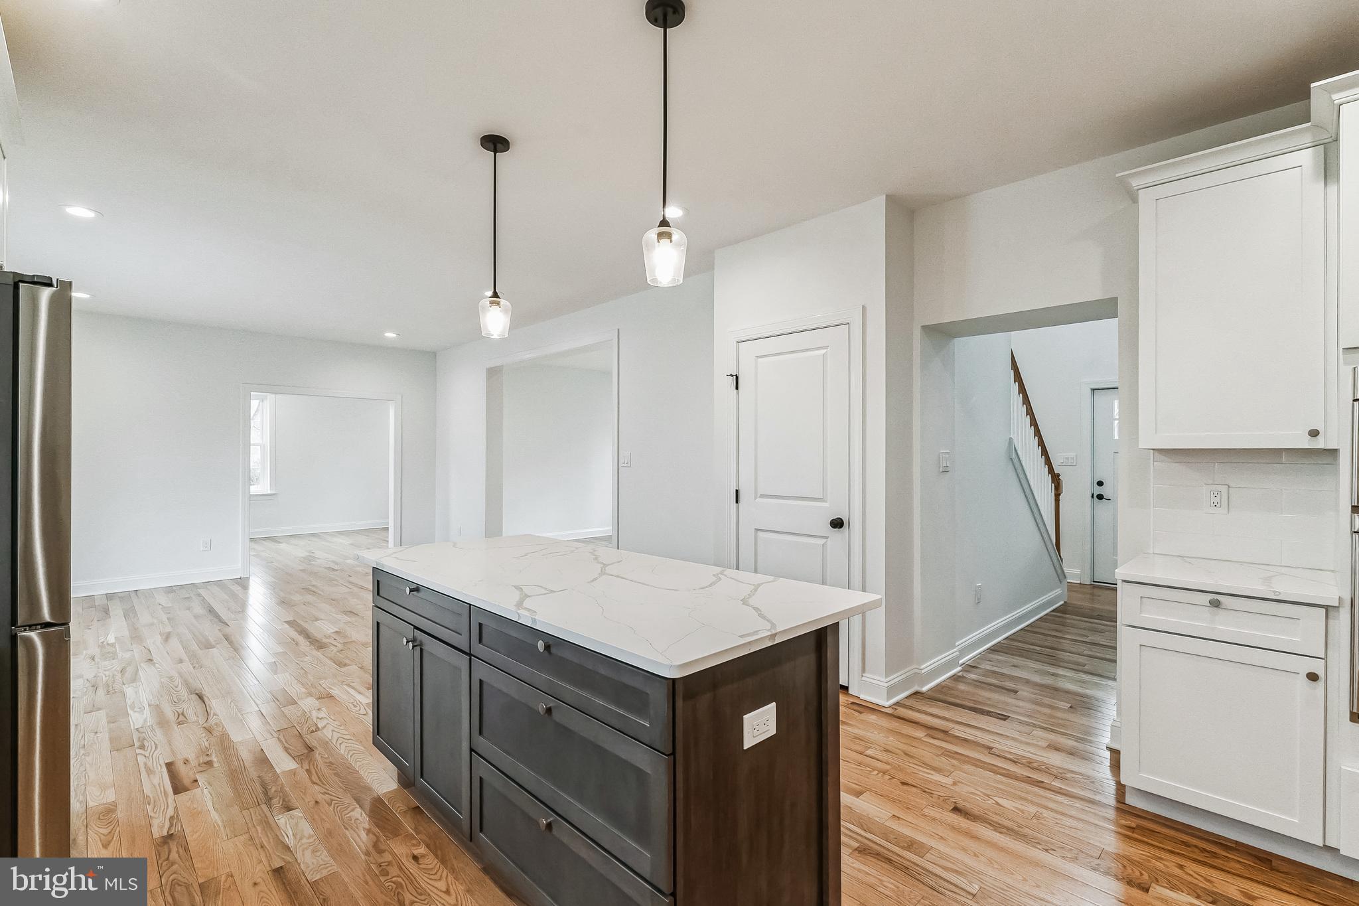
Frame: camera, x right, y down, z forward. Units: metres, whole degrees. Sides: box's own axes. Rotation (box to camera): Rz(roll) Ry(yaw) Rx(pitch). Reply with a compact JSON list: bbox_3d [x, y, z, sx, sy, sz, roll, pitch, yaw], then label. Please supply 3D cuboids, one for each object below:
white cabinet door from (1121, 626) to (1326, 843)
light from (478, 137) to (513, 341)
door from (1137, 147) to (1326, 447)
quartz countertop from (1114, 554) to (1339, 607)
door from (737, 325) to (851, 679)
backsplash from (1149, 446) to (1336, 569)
[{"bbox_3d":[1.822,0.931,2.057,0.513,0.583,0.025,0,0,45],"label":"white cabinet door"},{"bbox_3d":[-0.815,-0.951,2.671,0.140,0.853,0.140,0,0,-45],"label":"light"},{"bbox_3d":[2.068,-0.544,2.290,0.022,1.052,0.517,0,0,-45],"label":"door"},{"bbox_3d":[2.054,0.456,2.277,0.630,0.034,0.563,0,0,-45],"label":"quartz countertop"},{"bbox_3d":[0.680,0.300,3.720,0.045,2.061,0.817,0,0,-45],"label":"door"},{"bbox_3d":[2.288,0.212,2.485,0.017,0.456,0.547,0,0,-45],"label":"backsplash"}]

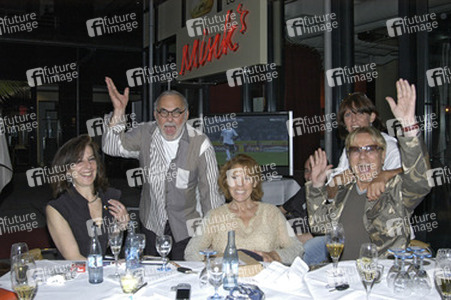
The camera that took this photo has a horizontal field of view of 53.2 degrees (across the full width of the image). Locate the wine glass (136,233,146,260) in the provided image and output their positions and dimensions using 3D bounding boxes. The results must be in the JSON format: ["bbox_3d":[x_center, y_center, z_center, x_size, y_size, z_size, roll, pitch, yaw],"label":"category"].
[{"bbox_3d":[-0.365,0.429,1.899,0.066,0.143,0.066,0,1,0],"label":"wine glass"}]

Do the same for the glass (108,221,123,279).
[{"bbox_3d":[-0.438,0.397,1.798,0.062,0.213,0.062,0,1,0],"label":"glass"}]

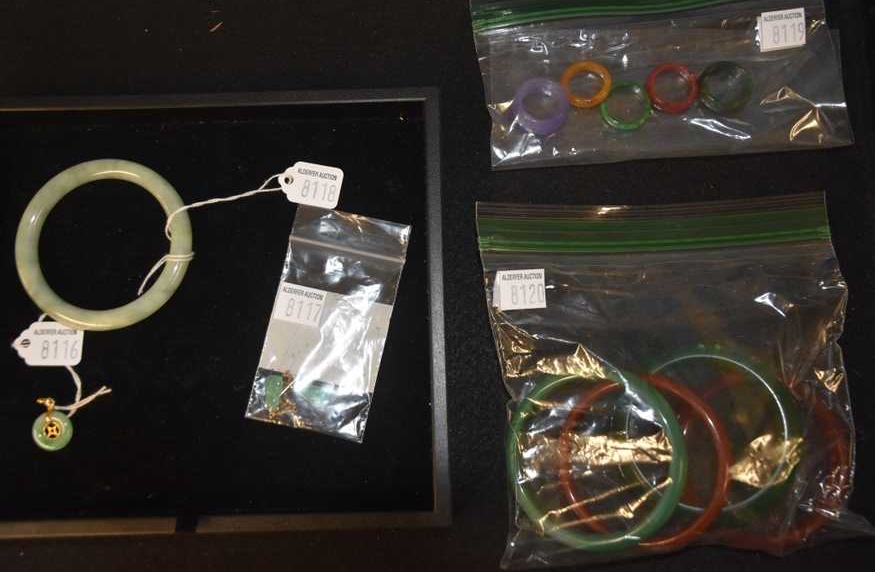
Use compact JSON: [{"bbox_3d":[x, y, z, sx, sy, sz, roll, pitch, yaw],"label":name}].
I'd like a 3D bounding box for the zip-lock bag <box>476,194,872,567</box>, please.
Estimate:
[{"bbox_3d":[0.099,0.036,0.273,0.159,0.022,0.155,-2,81,0],"label":"zip-lock bag"}]

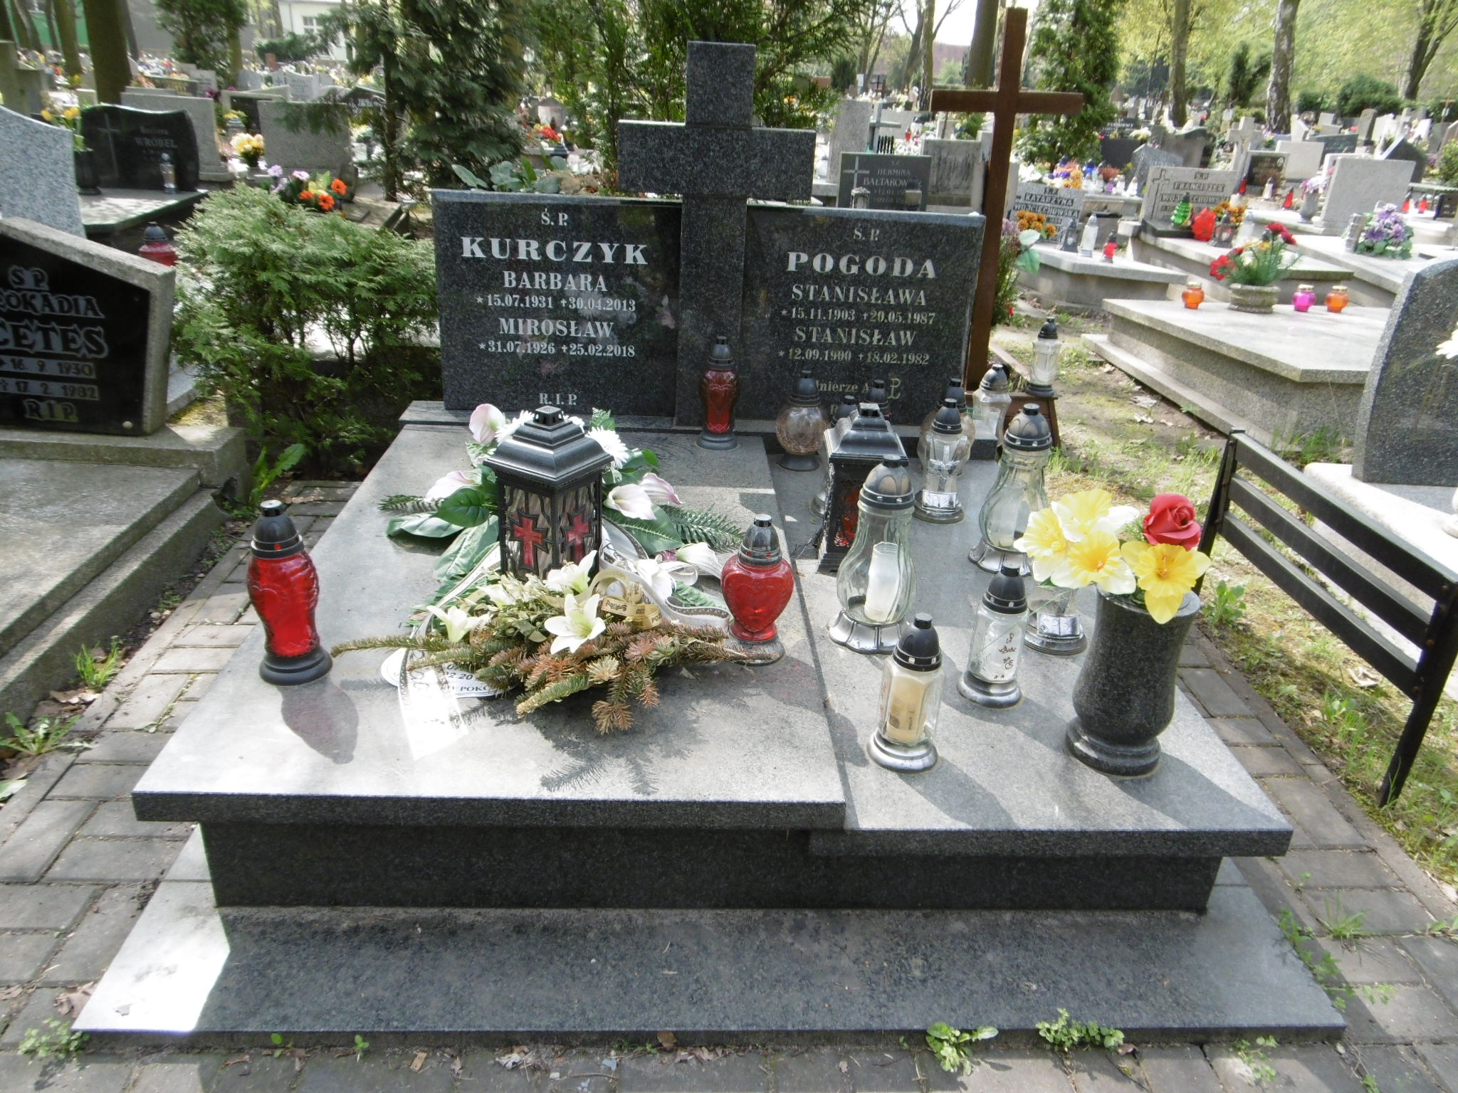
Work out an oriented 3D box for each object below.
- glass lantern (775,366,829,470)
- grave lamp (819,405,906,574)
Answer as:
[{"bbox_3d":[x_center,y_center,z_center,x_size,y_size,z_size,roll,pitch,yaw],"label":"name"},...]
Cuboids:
[{"bbox_3d":[0.213,-0.363,2.864,0.150,0.270,0.150,1,25,-3],"label":"glass lantern"},{"bbox_3d":[0.286,-0.133,2.199,0.165,0.360,0.165,3,26,-1],"label":"grave lamp"}]

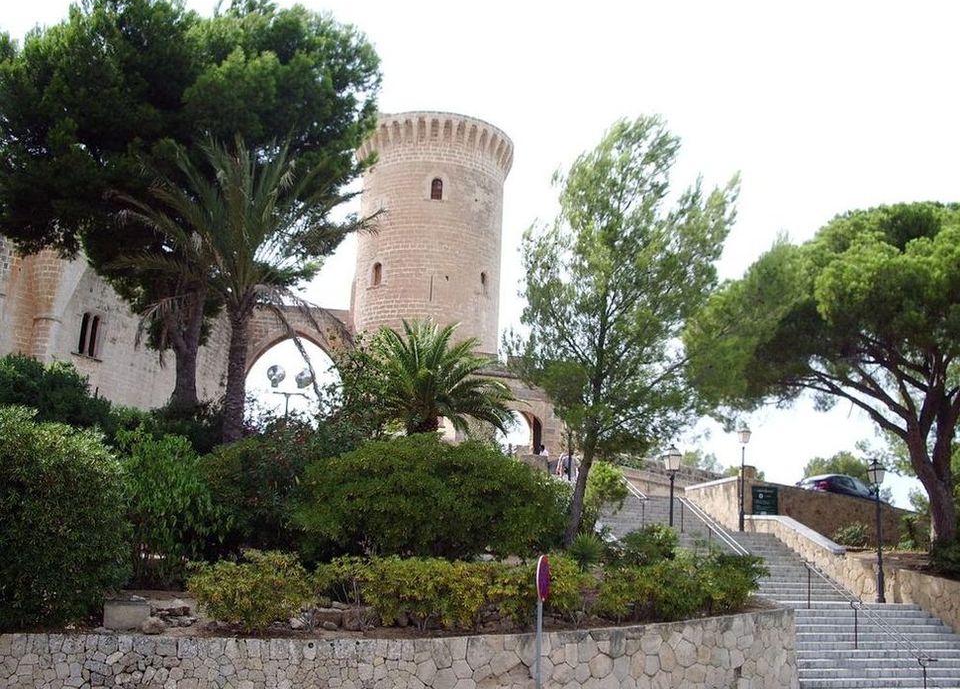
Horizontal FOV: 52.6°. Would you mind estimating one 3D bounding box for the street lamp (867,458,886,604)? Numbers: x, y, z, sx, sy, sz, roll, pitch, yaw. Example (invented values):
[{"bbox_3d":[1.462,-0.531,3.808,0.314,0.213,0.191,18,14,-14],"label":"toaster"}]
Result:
[{"bbox_3d":[9.872,4.581,24.019,0.430,3.529,0.430,5,-11,-10],"label":"street lamp"}]

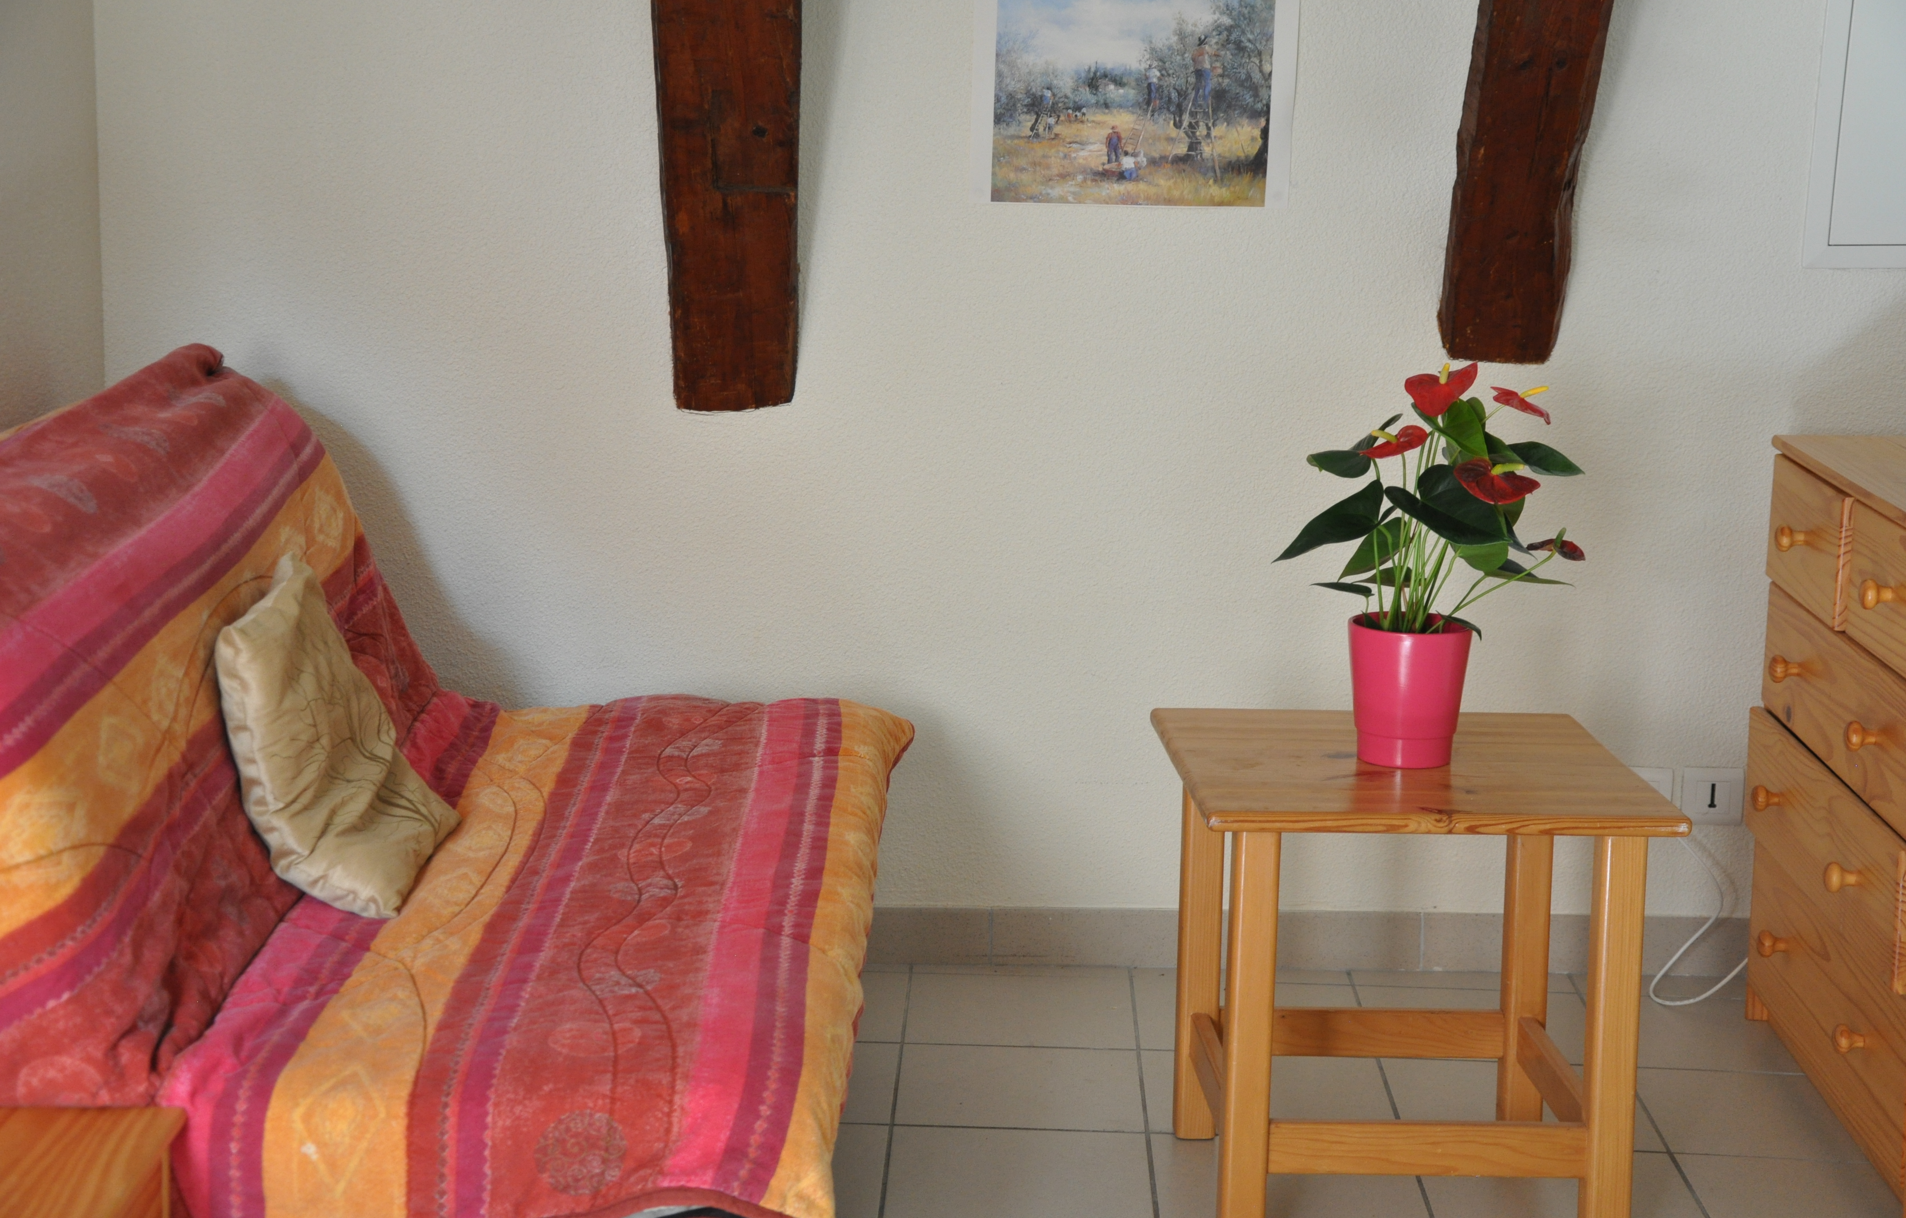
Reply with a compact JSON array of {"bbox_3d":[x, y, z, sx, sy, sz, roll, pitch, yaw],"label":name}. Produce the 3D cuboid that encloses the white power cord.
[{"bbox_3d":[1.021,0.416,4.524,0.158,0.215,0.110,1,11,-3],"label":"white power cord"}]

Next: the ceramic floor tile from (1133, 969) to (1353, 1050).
[{"bbox_3d":[0.392,0.538,4.386,0.299,0.010,0.333,2,11,1],"label":"ceramic floor tile"}]

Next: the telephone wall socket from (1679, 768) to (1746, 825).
[{"bbox_3d":[1.041,0.258,4.554,0.081,0.081,0.012,1,11,-3],"label":"telephone wall socket"}]

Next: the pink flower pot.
[{"bbox_3d":[0.502,0.090,3.678,0.134,0.152,0.134,2,11,1],"label":"pink flower pot"}]

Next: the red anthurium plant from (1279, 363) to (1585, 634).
[{"bbox_3d":[0.523,-0.120,3.639,0.335,0.300,0.290,2,11,1],"label":"red anthurium plant"}]

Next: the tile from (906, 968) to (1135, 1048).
[{"bbox_3d":[0.088,0.529,4.386,0.299,0.010,0.324,2,11,1],"label":"tile"}]

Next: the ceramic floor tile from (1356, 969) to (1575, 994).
[{"bbox_3d":[0.699,0.514,4.556,0.299,0.010,0.078,2,11,1],"label":"ceramic floor tile"}]

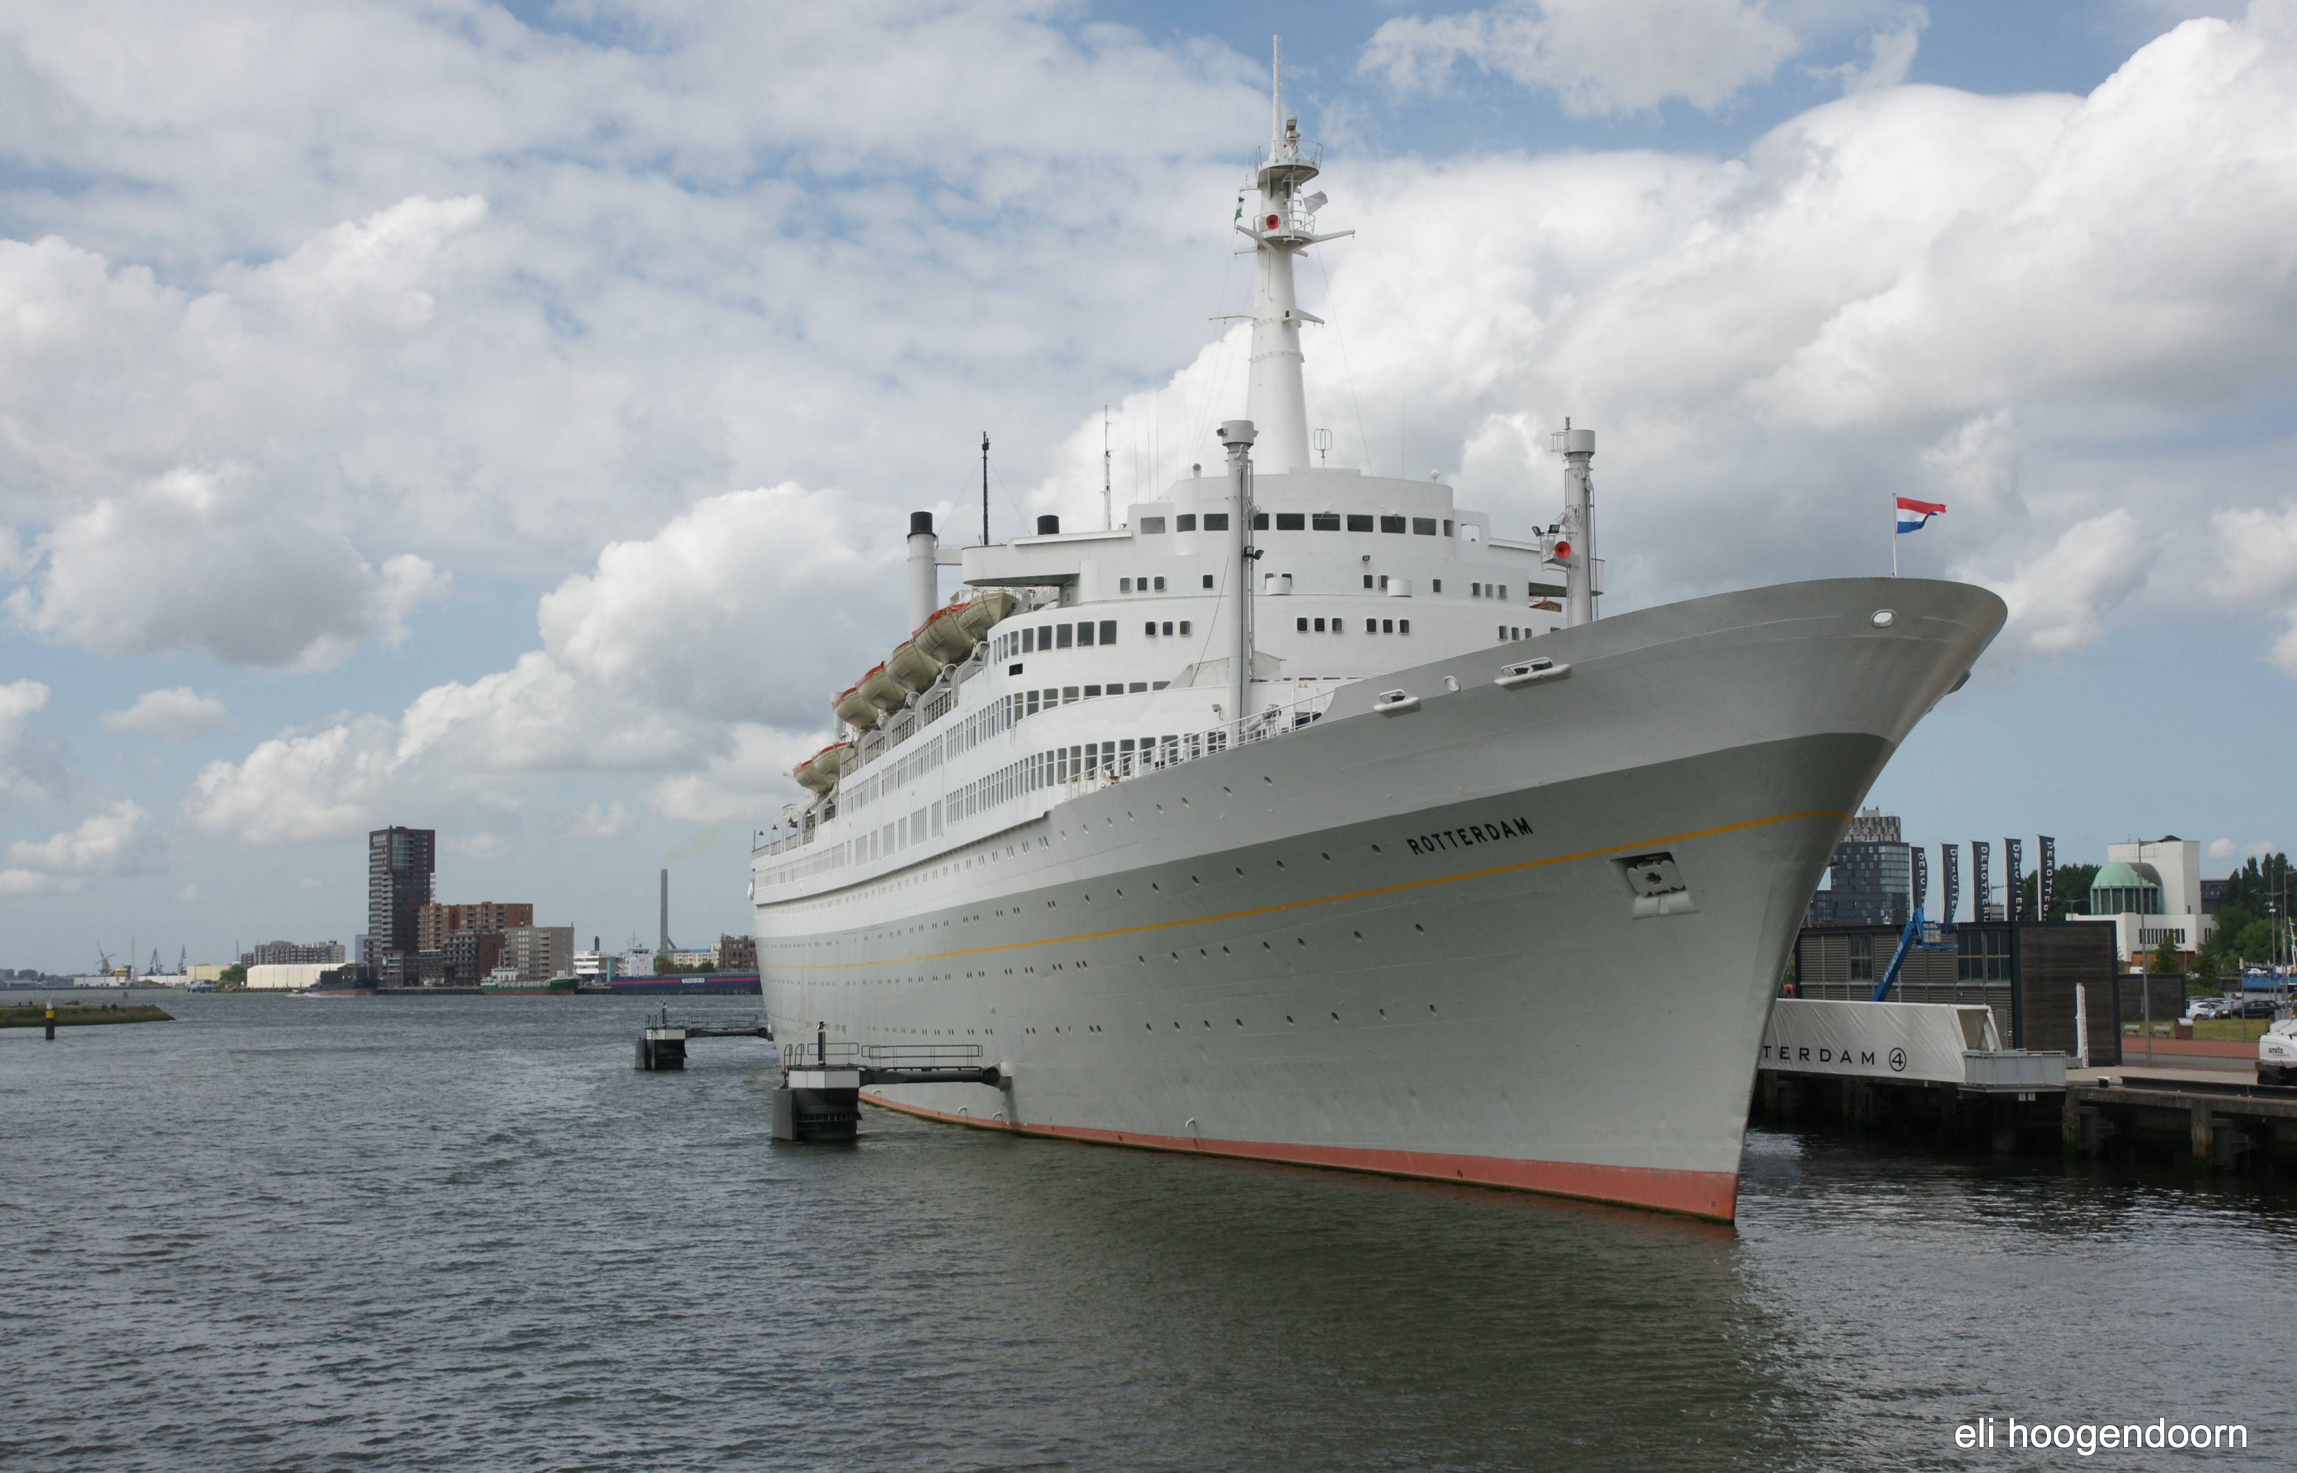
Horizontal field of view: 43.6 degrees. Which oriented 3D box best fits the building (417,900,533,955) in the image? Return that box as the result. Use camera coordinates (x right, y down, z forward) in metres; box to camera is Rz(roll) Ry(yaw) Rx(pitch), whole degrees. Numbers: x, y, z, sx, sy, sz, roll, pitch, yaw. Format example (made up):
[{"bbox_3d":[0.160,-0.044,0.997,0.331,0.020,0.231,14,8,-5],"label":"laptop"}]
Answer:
[{"bbox_3d":[-289.287,90.413,1243.384,14.000,34.600,72.000,4,-6,-41],"label":"building"}]

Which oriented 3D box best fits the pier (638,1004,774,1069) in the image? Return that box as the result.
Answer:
[{"bbox_3d":[-35.892,24.177,231.330,10.800,5.100,4.800,1,-5,-13],"label":"pier"}]

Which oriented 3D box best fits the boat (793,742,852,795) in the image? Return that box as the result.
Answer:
[{"bbox_3d":[-23.014,2.281,203.769,3.300,2.900,9.600,1,-5,-13],"label":"boat"}]

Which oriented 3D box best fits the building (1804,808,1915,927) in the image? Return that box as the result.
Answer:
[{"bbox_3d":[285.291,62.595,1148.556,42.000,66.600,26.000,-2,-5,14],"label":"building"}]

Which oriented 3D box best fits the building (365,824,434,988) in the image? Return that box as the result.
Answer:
[{"bbox_3d":[-333.932,76.547,1287.807,20.000,70.100,29.000,2,-5,-31],"label":"building"}]

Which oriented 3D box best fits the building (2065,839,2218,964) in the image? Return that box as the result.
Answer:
[{"bbox_3d":[277.036,48.153,805.462,37.000,39.600,21.000,4,-6,-40],"label":"building"}]

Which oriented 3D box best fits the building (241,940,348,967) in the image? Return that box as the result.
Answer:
[{"bbox_3d":[-594.236,156.029,1994.256,73.000,30.400,25.000,1,-5,-16],"label":"building"}]

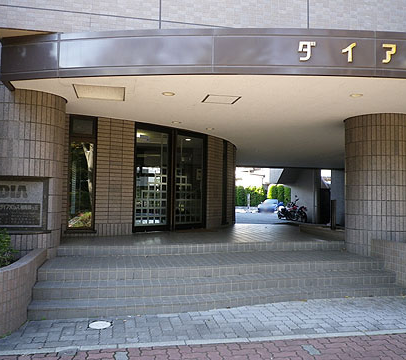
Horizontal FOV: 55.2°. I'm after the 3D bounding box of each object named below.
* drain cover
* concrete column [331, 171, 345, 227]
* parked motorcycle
[{"bbox_3d":[-1.039,1.464,3.899,0.240,0.030,0.240,1,-2,-15],"label":"drain cover"},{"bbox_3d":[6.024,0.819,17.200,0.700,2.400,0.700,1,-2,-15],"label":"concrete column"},{"bbox_3d":[4.011,1.330,17.500,0.780,1.130,1.950,2,-3,-27],"label":"parked motorcycle"}]

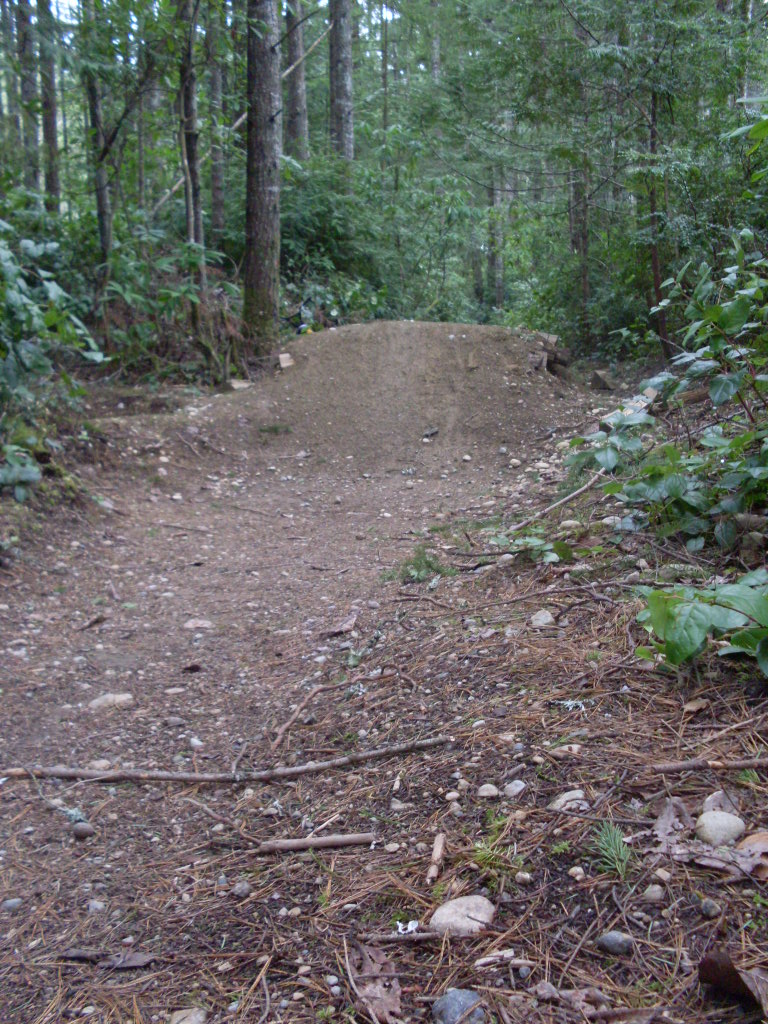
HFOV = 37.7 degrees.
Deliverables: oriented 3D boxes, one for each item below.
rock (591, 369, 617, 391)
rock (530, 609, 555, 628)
[{"bbox_3d":[1.484,-0.896,7.600,0.176,0.149,0.141,1,6,11],"label":"rock"},{"bbox_3d":[0.332,0.223,2.346,0.048,0.040,0.041,1,6,8],"label":"rock"}]

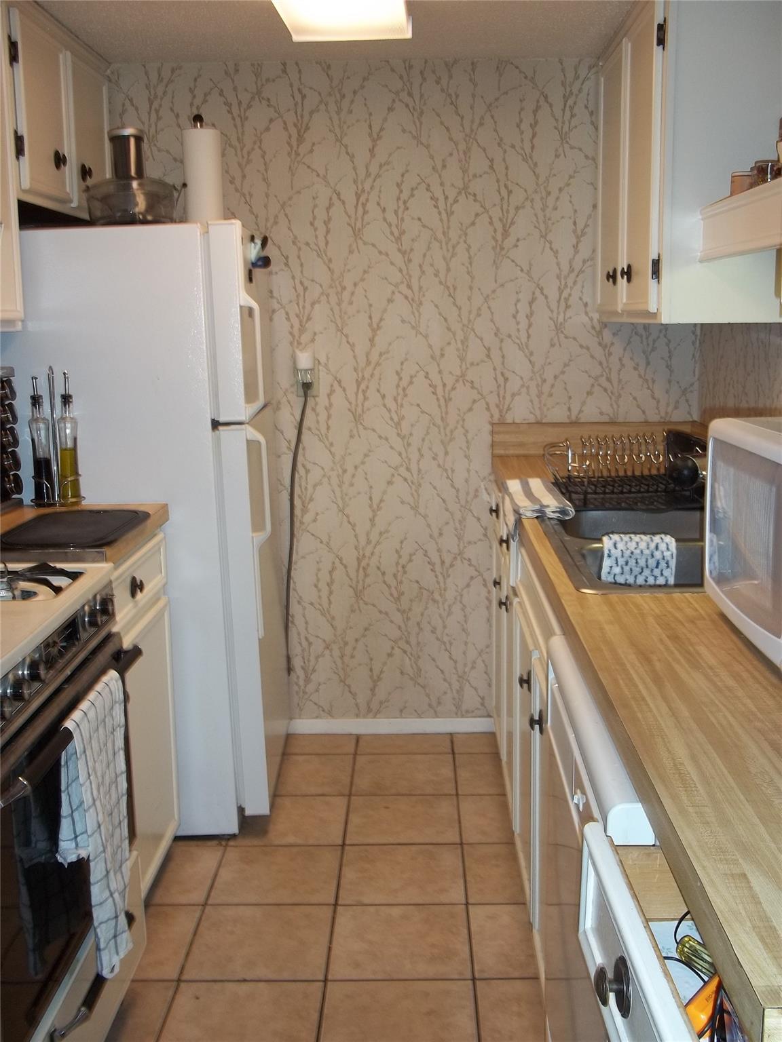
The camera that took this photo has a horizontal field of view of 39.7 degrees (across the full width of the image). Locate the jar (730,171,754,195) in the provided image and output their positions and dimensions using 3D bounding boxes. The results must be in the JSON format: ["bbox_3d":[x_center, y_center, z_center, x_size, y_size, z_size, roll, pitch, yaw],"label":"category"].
[{"bbox_3d":[0.735,-0.686,2.256,0.056,0.080,0.056,-1,11,1],"label":"jar"}]

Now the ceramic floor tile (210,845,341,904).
[{"bbox_3d":[-0.281,0.890,2.722,0.305,0.010,0.299,-1,10,1],"label":"ceramic floor tile"}]

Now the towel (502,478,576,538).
[{"bbox_3d":[0.347,-0.040,2.626,0.136,0.083,0.479,-1,10,1],"label":"towel"}]

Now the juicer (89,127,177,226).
[{"bbox_3d":[-0.670,-0.878,2.811,0.228,0.268,0.240,-1,11,1],"label":"juicer"}]

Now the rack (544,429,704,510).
[{"bbox_3d":[0.598,-0.139,2.712,0.408,0.133,0.479,-1,10,1],"label":"rack"}]

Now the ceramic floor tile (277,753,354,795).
[{"bbox_3d":[-0.268,0.782,3.318,0.305,0.010,0.299,-1,10,1],"label":"ceramic floor tile"}]

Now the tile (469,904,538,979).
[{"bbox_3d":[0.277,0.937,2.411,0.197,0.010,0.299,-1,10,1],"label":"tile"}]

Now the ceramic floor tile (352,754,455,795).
[{"bbox_3d":[0.041,0.778,3.310,0.305,0.010,0.299,-1,10,1],"label":"ceramic floor tile"}]

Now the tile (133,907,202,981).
[{"bbox_3d":[-0.598,0.948,2.432,0.305,0.010,0.300,-1,11,1],"label":"tile"}]

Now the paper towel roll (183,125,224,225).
[{"bbox_3d":[-0.520,-0.935,2.989,0.108,0.278,0.108,-1,11,0],"label":"paper towel roll"}]

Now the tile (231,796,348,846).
[{"bbox_3d":[-0.275,0.831,3.001,0.305,0.010,0.300,-1,11,1],"label":"tile"}]

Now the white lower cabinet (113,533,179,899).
[{"bbox_3d":[-0.856,0.473,2.507,0.603,0.834,0.525,-1,10,1],"label":"white lower cabinet"}]

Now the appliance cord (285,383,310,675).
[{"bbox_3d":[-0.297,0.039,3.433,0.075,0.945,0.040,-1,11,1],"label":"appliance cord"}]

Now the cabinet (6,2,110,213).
[{"bbox_3d":[-0.990,-1.038,2.837,0.337,0.473,0.850,-1,11,1],"label":"cabinet"}]

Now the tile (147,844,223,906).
[{"bbox_3d":[-0.591,0.892,2.720,0.305,0.010,0.300,-1,11,1],"label":"tile"}]

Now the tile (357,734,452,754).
[{"bbox_3d":[0.046,0.727,3.508,0.305,0.010,0.167,-1,11,1],"label":"tile"}]

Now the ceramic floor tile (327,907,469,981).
[{"bbox_3d":[0.022,0.940,2.417,0.305,0.010,0.299,-1,10,1],"label":"ceramic floor tile"}]

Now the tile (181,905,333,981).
[{"bbox_3d":[-0.287,0.945,2.424,0.305,0.010,0.299,-1,10,1],"label":"tile"}]

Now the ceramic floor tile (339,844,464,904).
[{"bbox_3d":[0.028,0.886,2.715,0.305,0.010,0.299,-1,10,1],"label":"ceramic floor tile"}]

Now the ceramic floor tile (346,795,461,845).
[{"bbox_3d":[0.034,0.832,3.012,0.305,0.010,0.299,-1,10,1],"label":"ceramic floor tile"}]

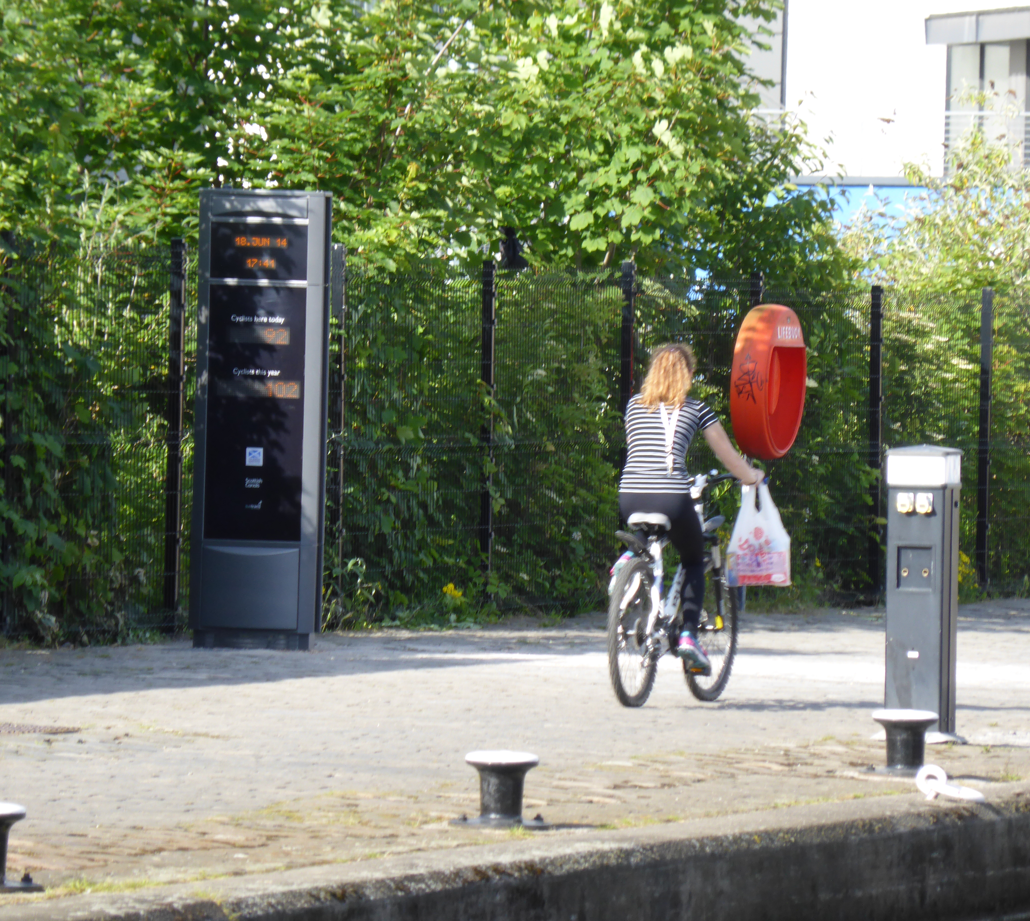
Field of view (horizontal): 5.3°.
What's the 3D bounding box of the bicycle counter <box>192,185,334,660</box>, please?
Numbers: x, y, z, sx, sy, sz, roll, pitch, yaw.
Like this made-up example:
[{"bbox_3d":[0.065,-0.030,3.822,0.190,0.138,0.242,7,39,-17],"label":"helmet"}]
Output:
[{"bbox_3d":[-1.208,-0.195,52.800,0.610,2.170,0.190,1,1,17],"label":"bicycle counter"}]

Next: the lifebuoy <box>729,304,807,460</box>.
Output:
[{"bbox_3d":[1.437,-0.444,62.800,0.230,0.880,0.830,1,1,17],"label":"lifebuoy"}]

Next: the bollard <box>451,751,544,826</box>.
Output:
[{"bbox_3d":[-0.043,1.141,38.600,0.360,0.255,0.360,1,1,0],"label":"bollard"}]

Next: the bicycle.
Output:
[{"bbox_3d":[0.710,0.569,49.900,0.600,1.040,1.700,1,1,18],"label":"bicycle"}]

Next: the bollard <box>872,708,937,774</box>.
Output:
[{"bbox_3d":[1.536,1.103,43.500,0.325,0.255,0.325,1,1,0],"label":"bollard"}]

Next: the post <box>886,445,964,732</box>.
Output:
[{"bbox_3d":[1.731,0.552,47.000,0.280,1.240,0.280,1,1,17],"label":"post"}]

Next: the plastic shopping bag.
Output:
[{"bbox_3d":[1.101,0.334,50.100,0.270,0.470,0.150,1,1,-20],"label":"plastic shopping bag"}]

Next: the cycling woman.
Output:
[{"bbox_3d":[0.740,0.218,49.900,0.550,1.500,0.800,1,1,18],"label":"cycling woman"}]

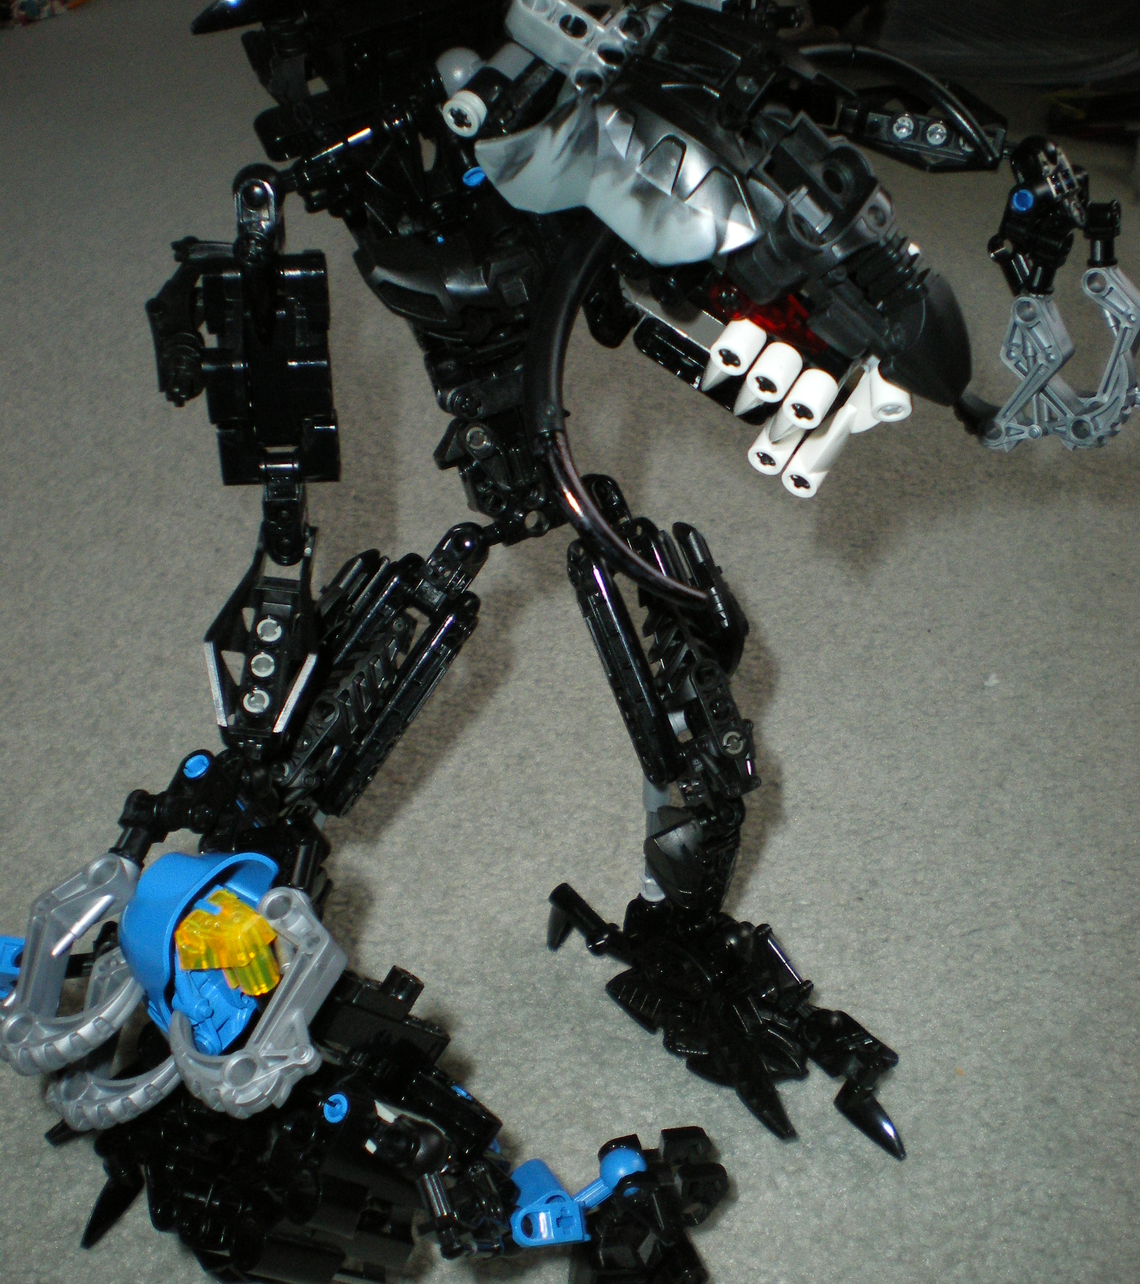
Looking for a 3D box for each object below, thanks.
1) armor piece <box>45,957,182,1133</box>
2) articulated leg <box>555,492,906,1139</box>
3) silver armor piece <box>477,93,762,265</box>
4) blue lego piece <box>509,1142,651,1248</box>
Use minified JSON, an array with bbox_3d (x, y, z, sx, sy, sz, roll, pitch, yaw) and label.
[{"bbox_3d":[-0.080,0.070,0.290,0.024,0.011,0.040,28,87,0],"label":"armor piece"},{"bbox_3d":[0.038,0.044,0.362,0.056,0.138,0.116,-29,51,-30],"label":"articulated leg"},{"bbox_3d":[0.008,-0.077,0.269,0.049,0.027,0.019,36,11,-2],"label":"silver armor piece"},{"bbox_3d":[0.002,0.115,0.328,0.034,0.018,0.017,-21,47,-23],"label":"blue lego piece"}]

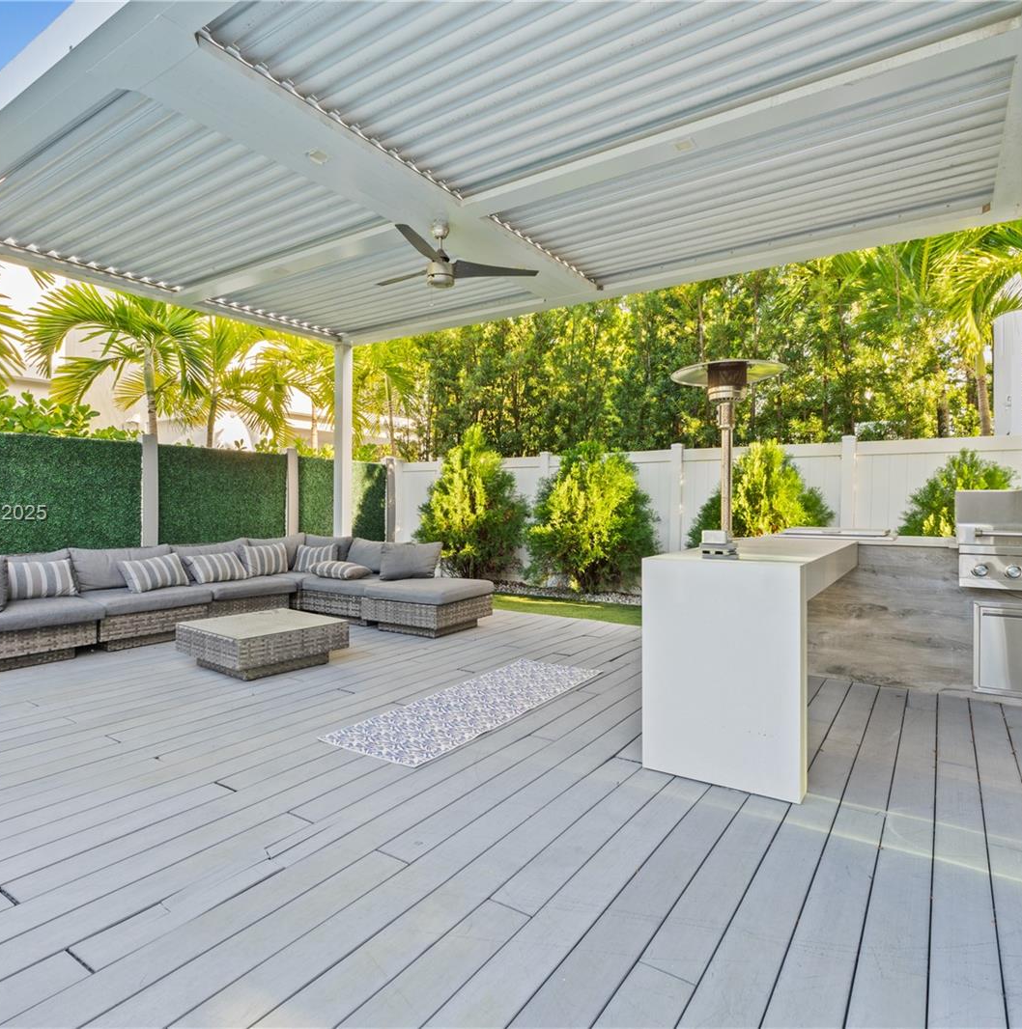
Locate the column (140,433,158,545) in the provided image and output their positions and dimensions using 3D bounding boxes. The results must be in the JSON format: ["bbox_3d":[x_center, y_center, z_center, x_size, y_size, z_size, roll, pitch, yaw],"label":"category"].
[{"bbox_3d":[-3.906,0.096,6.957,0.127,1.859,0.127,1,1,34],"label":"column"}]

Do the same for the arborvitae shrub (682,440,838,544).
[{"bbox_3d":[2.621,0.129,6.768,1.523,1.826,1.232,1,1,34],"label":"arborvitae shrub"}]

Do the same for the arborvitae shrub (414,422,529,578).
[{"bbox_3d":[-0.541,-0.103,8.886,1.546,2.218,1.232,1,1,34],"label":"arborvitae shrub"}]

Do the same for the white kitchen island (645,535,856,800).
[{"bbox_3d":[1.375,0.629,3.405,0.626,0.893,1.964,1,1,34],"label":"white kitchen island"}]

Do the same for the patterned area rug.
[{"bbox_3d":[-0.158,1.063,3.719,0.633,0.009,1.896,1,1,34],"label":"patterned area rug"}]

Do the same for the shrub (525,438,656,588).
[{"bbox_3d":[0.981,0.071,7.867,1.546,1.904,1.232,1,1,34],"label":"shrub"}]

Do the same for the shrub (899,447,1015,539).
[{"bbox_3d":[4.085,0.241,5.787,1.344,1.635,1.176,1,1,34],"label":"shrub"}]

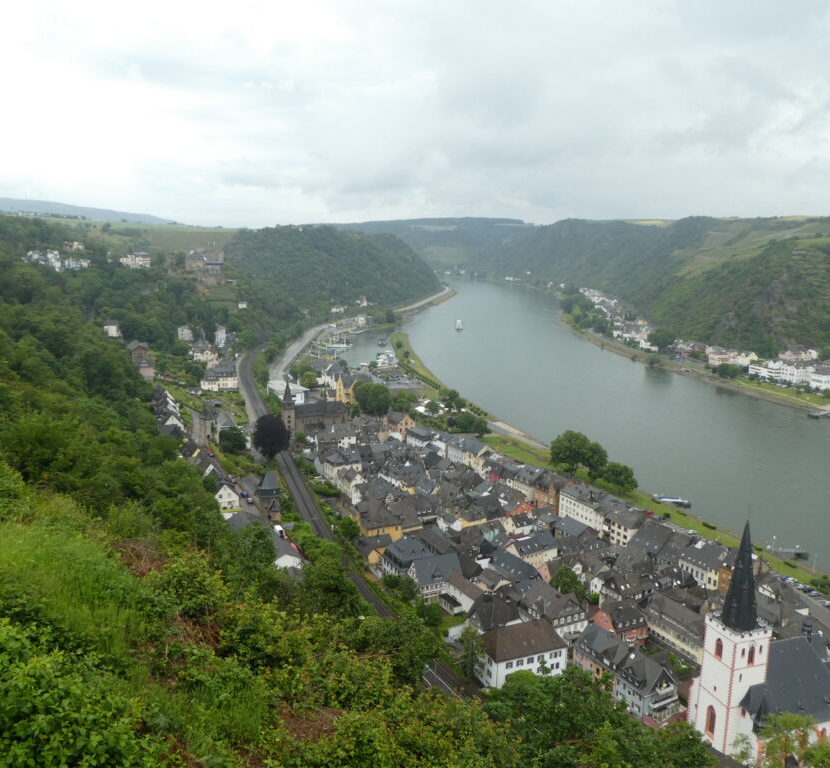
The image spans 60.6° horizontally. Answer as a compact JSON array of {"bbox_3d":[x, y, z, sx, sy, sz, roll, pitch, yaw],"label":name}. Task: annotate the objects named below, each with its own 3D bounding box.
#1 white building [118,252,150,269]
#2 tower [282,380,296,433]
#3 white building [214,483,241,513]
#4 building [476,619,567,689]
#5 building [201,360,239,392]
[{"bbox_3d":[-300.930,-132.680,766.270,31.000,15.500,14.000,-4,12,-18],"label":"white building"},{"bbox_3d":[-68.470,13.680,383.680,6.800,32.000,6.800,-4,13,-21],"label":"tower"},{"bbox_3d":[-69.410,40.070,260.270,8.600,9.700,10.000,-4,12,-18],"label":"white building"},{"bbox_3d":[27.140,67.280,181.830,20.000,13.400,11.500,-4,13,-21],"label":"building"},{"bbox_3d":[-127.480,-4.670,456.830,25.000,14.500,19.000,-5,13,-23],"label":"building"}]

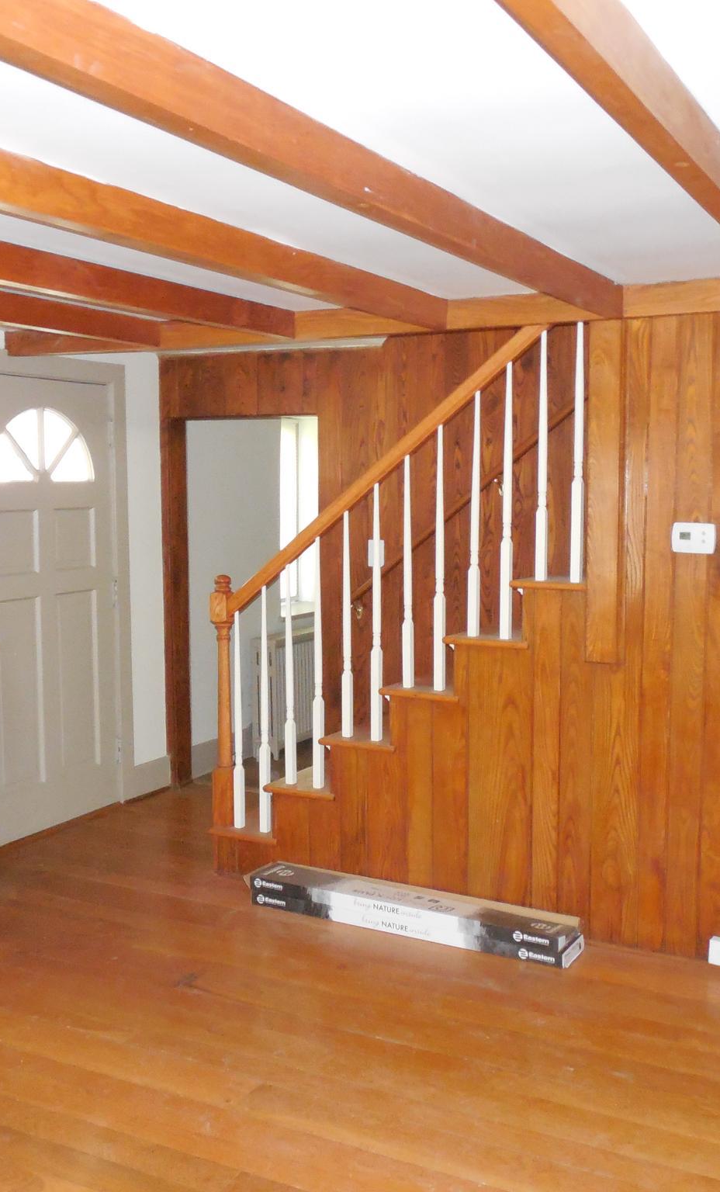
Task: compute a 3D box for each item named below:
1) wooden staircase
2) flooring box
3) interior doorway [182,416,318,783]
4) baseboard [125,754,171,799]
[{"bbox_3d":[0.276,0.065,4.388,1.504,1.971,0.972,3,6,28],"label":"wooden staircase"},{"bbox_3d":[0.159,1.056,3.846,1.153,0.101,0.191,3,6,28],"label":"flooring box"},{"bbox_3d":[-0.506,0.064,5.436,0.803,1.784,0.130,3,6,28],"label":"interior doorway"},{"bbox_3d":[-1.003,0.876,5.528,0.022,0.153,0.317,3,6,28],"label":"baseboard"}]

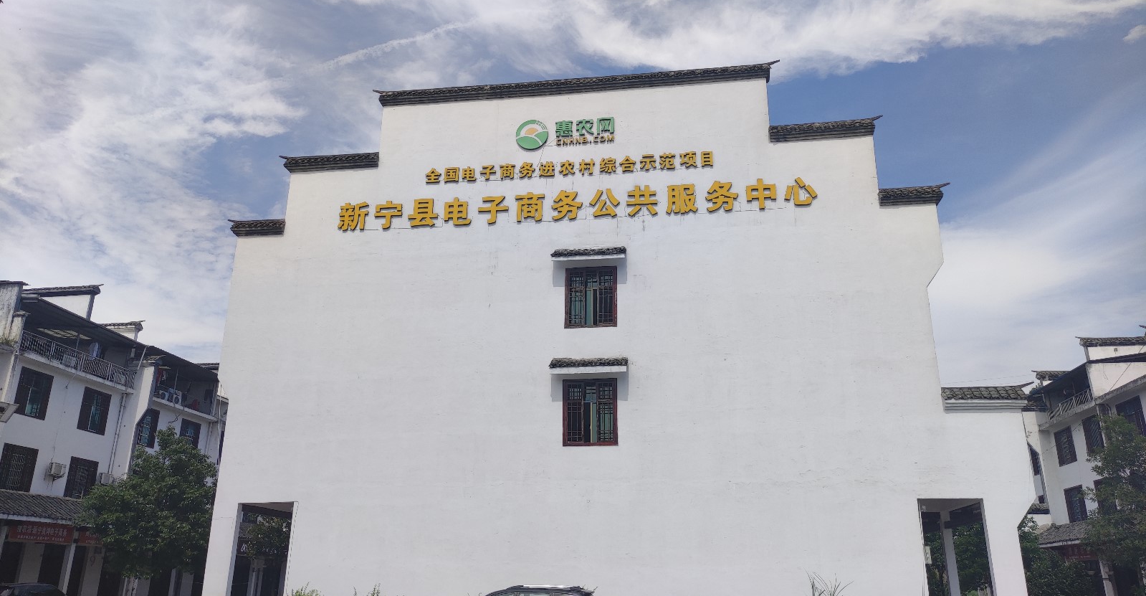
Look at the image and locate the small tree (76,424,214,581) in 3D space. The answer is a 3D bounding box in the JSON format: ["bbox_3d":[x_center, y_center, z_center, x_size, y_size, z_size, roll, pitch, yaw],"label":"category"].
[{"bbox_3d":[-14.504,7.298,28.612,4.500,5.800,4.500,-2,-18,8],"label":"small tree"}]

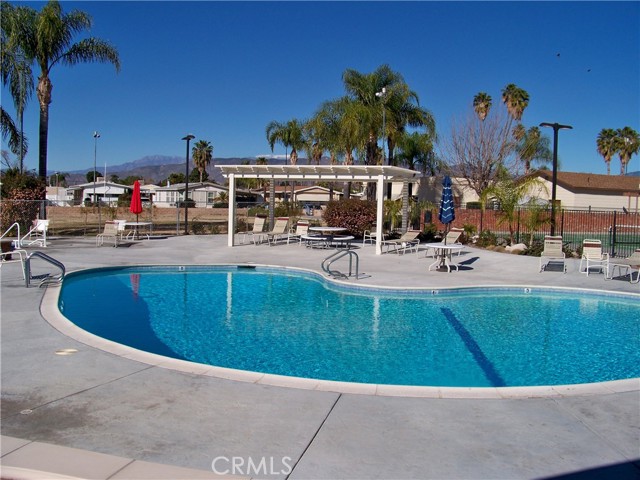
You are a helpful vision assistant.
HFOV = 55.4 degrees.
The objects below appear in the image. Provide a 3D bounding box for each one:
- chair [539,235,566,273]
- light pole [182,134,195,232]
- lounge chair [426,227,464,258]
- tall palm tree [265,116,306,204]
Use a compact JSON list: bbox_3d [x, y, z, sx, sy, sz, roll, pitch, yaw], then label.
[{"bbox_3d":[6.580,0.376,17.147,0.690,0.920,1.650,3,4,21],"label":"chair"},{"bbox_3d":[-6.388,-2.620,29.445,0.330,4.800,0.950,-2,5,-41],"label":"light pole"},{"bbox_3d":[4.342,0.109,21.268,1.550,0.990,0.650,-1,4,-34],"label":"lounge chair"},{"bbox_3d":[-2.630,-6.564,56.698,4.300,9.350,4.300,2,4,0],"label":"tall palm tree"}]

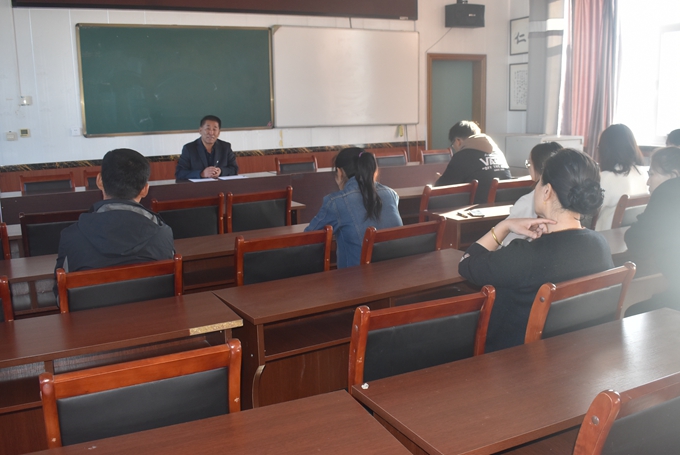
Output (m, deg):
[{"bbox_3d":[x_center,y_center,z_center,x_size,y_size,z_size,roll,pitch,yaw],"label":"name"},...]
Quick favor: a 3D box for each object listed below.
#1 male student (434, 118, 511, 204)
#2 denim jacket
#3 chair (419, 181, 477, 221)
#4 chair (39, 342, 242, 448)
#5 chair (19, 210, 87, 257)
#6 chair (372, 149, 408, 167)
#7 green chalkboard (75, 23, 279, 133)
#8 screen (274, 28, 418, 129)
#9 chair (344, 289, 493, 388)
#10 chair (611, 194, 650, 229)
[{"bbox_3d":[0.950,-0.060,4.710,0.500,1.360,0.720,-10,13,-40],"label":"male student"},{"bbox_3d":[0.065,0.057,3.262,0.450,0.630,0.460,-7,12,-30],"label":"denim jacket"},{"bbox_3d":[0.651,0.087,4.664,0.455,0.885,0.520,-7,13,-28],"label":"chair"},{"bbox_3d":[-0.558,0.703,1.811,0.470,0.970,0.550,-6,11,-23],"label":"chair"},{"bbox_3d":[-1.664,0.345,3.932,0.470,0.970,0.550,-6,11,-27],"label":"chair"},{"bbox_3d":[0.742,-0.386,7.702,0.470,0.970,0.550,-6,11,-24],"label":"chair"},{"bbox_3d":[-1.790,-1.666,7.284,2.112,1.174,0.040,-5,11,-21],"label":"green chalkboard"},{"bbox_3d":[0.122,-1.856,8.010,1.944,1.174,0.030,-5,11,-21],"label":"screen"},{"bbox_3d":[0.126,0.633,2.113,0.470,0.970,0.550,-6,11,-24],"label":"chair"},{"bbox_3d":[1.767,0.163,4.196,0.455,0.885,0.520,-7,13,-28],"label":"chair"}]

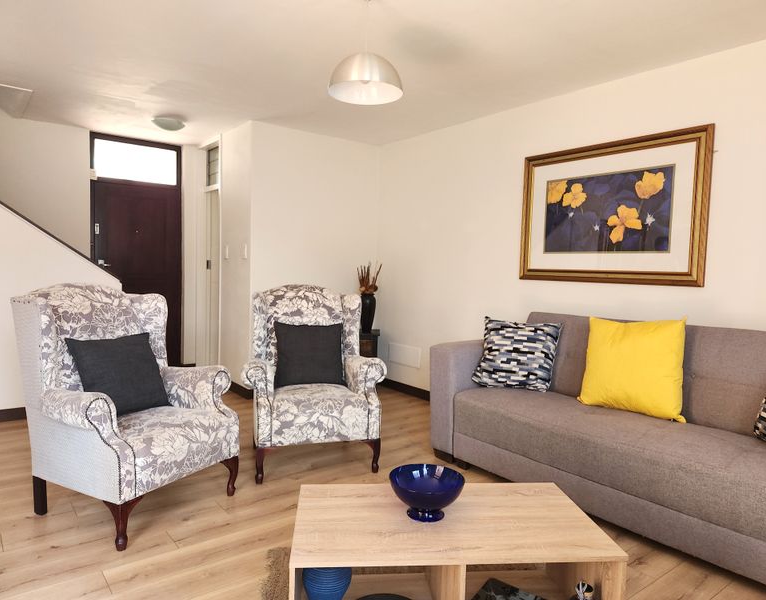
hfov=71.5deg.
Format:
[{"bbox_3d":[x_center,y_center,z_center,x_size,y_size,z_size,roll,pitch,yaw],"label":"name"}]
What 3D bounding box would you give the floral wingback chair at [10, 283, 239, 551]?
[{"bbox_3d":[-1.290,0.485,2.710,0.825,1.095,0.860,3,4,27],"label":"floral wingback chair"}]

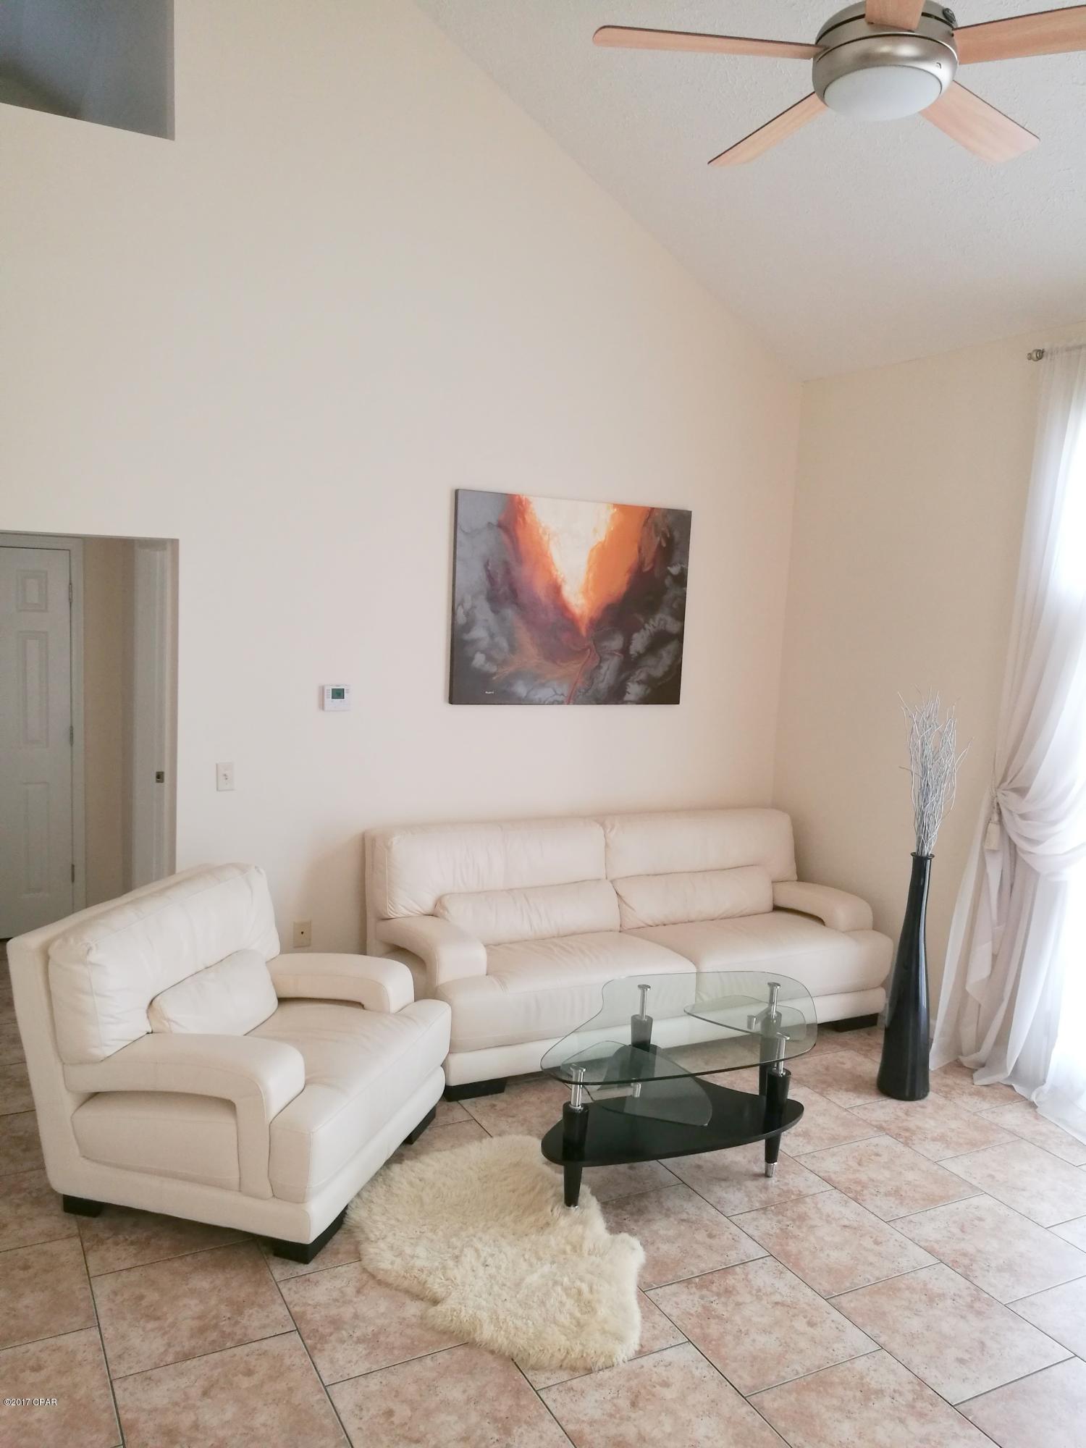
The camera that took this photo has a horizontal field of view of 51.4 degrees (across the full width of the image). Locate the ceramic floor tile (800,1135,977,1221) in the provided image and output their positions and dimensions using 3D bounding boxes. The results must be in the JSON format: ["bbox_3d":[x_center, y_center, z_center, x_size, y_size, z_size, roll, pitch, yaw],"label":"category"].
[{"bbox_3d":[1.185,1.558,3.891,0.452,0.010,0.452,-1,8,-28],"label":"ceramic floor tile"}]

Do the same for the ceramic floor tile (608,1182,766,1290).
[{"bbox_3d":[0.377,1.570,3.470,0.452,0.010,0.452,-1,8,-28],"label":"ceramic floor tile"}]

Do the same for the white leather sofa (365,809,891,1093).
[{"bbox_3d":[0.413,0.943,5.189,2.235,0.845,1.005,-1,7,-27],"label":"white leather sofa"}]

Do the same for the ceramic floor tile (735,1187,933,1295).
[{"bbox_3d":[0.887,1.587,3.469,0.451,0.010,0.451,-1,7,-28],"label":"ceramic floor tile"}]

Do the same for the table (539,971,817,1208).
[{"bbox_3d":[0.475,1.266,3.950,1.300,0.490,0.830,-4,9,-43],"label":"table"}]

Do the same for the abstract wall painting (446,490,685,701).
[{"bbox_3d":[0.152,-0.574,5.399,1.250,0.965,0.035,-1,7,-27],"label":"abstract wall painting"}]

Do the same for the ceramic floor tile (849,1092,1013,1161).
[{"bbox_3d":[1.473,1.524,4.288,0.451,0.010,0.451,-1,7,-28],"label":"ceramic floor tile"}]

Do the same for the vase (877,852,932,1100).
[{"bbox_3d":[1.490,1.004,4.533,0.208,0.971,0.208,-1,7,-27],"label":"vase"}]

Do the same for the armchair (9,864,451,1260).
[{"bbox_3d":[-0.971,1.035,3.796,1.025,0.840,1.070,5,7,16],"label":"armchair"}]

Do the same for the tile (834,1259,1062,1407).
[{"bbox_3d":[1.103,1.649,3.082,0.452,0.010,0.452,-1,8,-28],"label":"tile"}]

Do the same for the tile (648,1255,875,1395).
[{"bbox_3d":[0.588,1.619,3.061,0.451,0.010,0.451,-1,7,-28],"label":"tile"}]

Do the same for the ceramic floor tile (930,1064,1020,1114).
[{"bbox_3d":[1.778,1.490,4.708,0.452,0.010,0.452,-1,8,-28],"label":"ceramic floor tile"}]

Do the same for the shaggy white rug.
[{"bbox_3d":[-0.137,1.533,3.324,0.780,0.055,1.160,0,7,-25],"label":"shaggy white rug"}]

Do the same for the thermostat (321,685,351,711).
[{"bbox_3d":[-0.884,-0.110,4.840,0.122,0.112,0.035,-1,8,-27],"label":"thermostat"}]

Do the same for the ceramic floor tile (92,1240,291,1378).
[{"bbox_3d":[-0.938,1.551,3.018,0.451,0.010,0.451,-1,7,-28],"label":"ceramic floor tile"}]

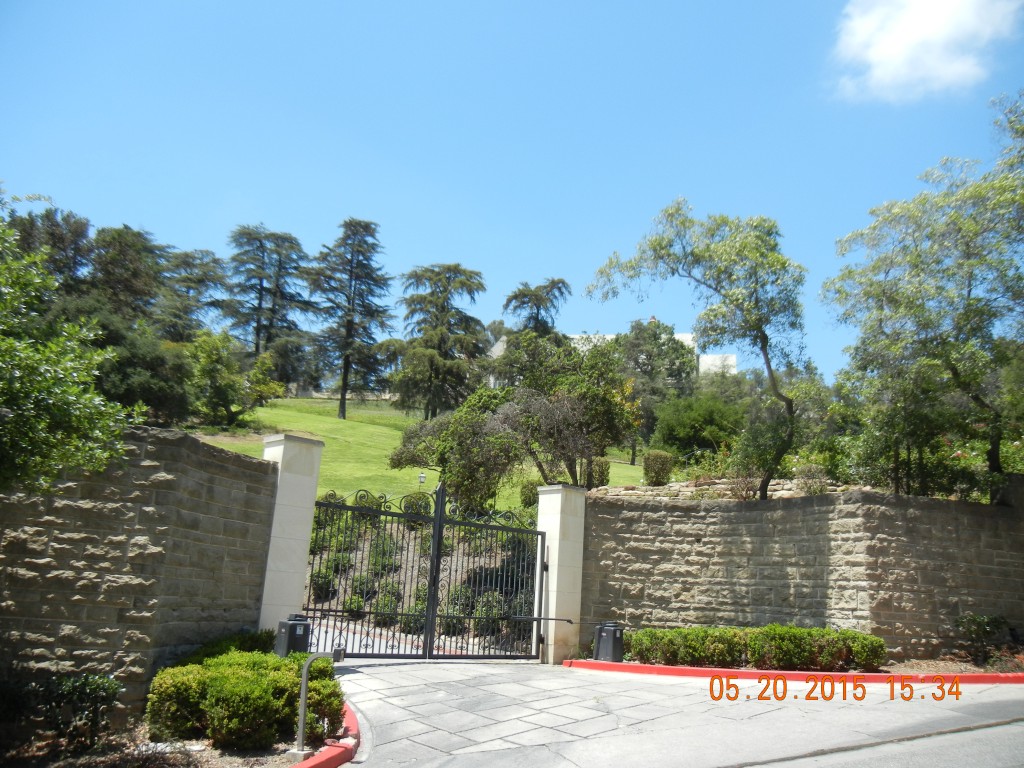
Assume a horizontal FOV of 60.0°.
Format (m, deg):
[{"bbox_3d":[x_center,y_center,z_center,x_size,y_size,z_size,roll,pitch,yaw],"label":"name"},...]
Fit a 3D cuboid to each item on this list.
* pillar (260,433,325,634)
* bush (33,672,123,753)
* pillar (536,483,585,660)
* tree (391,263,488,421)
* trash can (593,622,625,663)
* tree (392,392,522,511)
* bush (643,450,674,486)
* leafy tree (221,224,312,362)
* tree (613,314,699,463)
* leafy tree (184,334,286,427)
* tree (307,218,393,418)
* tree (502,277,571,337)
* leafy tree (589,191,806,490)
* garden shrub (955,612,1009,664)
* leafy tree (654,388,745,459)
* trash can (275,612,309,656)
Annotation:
[{"bbox_3d":[-3.370,2.379,12.939,0.640,3.170,0.640,14,-17,-38],"label":"pillar"},{"bbox_3d":[-4.568,3.454,9.331,0.880,0.780,0.760,9,-15,-23],"label":"bush"},{"bbox_3d":[0.829,3.458,16.187,0.650,3.120,0.650,15,-18,-39],"label":"pillar"},{"bbox_3d":[-6.547,-3.786,79.056,8.200,13.600,7.800,5,-14,-5],"label":"tree"},{"bbox_3d":[1.675,4.470,15.406,0.320,0.740,0.400,15,-18,-39],"label":"trash can"},{"bbox_3d":[-1.441,1.710,22.660,3.303,3.261,3.200,4,-13,-3],"label":"tree"},{"bbox_3d":[3.360,1.948,20.356,0.724,0.854,0.724,1,-14,9],"label":"bush"},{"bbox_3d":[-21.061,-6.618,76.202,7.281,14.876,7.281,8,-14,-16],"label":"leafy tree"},{"bbox_3d":[7.176,0.208,44.684,4.170,7.349,4.170,1,-14,9],"label":"tree"},{"bbox_3d":[-13.728,-0.297,43.917,4.719,4.814,4.719,8,-14,-17],"label":"leafy tree"},{"bbox_3d":[-12.661,-5.334,69.691,6.791,16.253,6.791,6,-14,-11],"label":"tree"},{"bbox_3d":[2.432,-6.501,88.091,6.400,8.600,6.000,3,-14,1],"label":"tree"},{"bbox_3d":[3.471,-0.758,16.511,3.705,5.841,3.400,1,-14,12],"label":"leafy tree"},{"bbox_3d":[7.195,3.892,13.573,0.820,0.760,0.750,-4,-15,27],"label":"garden shrub"},{"bbox_3d":[9.660,2.046,45.971,4.700,3.700,4.200,1,-14,12],"label":"leafy tree"},{"bbox_3d":[-3.017,3.499,12.226,0.320,0.740,0.400,15,-18,-39],"label":"trash can"}]

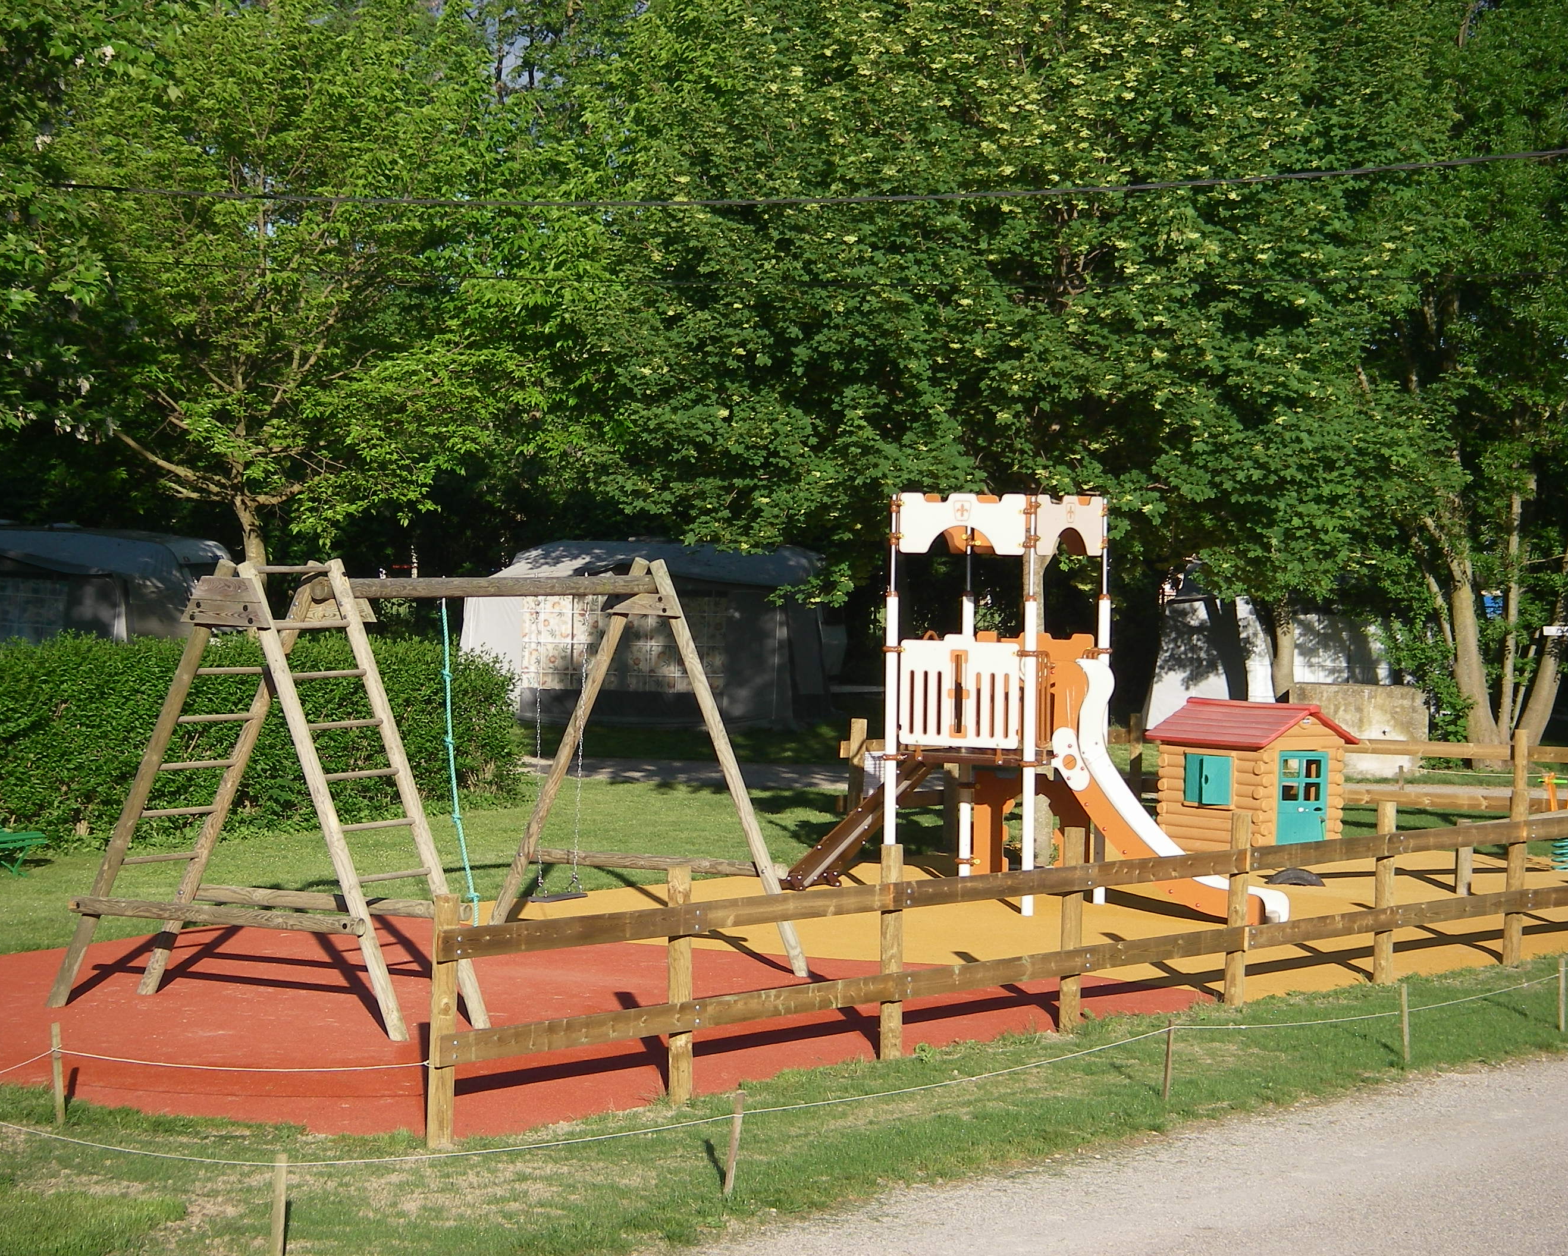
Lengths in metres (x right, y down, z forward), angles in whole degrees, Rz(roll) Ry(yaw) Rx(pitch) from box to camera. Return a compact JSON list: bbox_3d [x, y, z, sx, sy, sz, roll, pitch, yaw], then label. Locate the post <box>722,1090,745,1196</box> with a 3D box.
[{"bbox_3d":[-0.196,1.988,15.502,0.041,0.412,0.041,7,2,38],"label":"post"}]

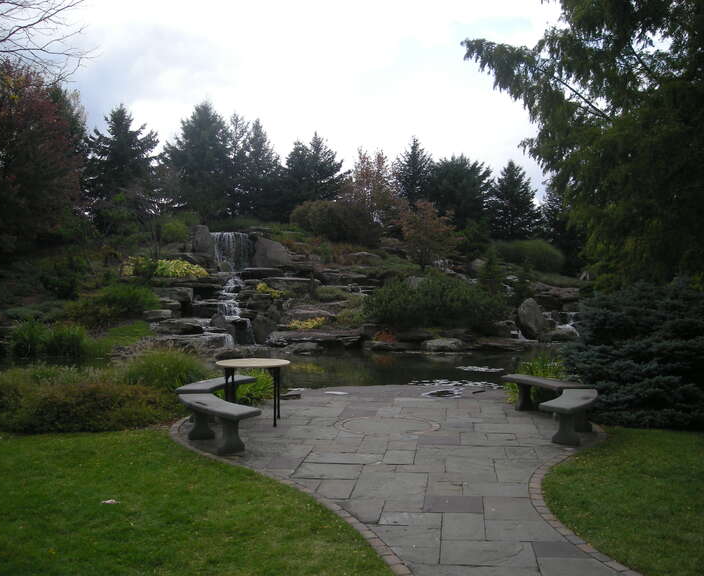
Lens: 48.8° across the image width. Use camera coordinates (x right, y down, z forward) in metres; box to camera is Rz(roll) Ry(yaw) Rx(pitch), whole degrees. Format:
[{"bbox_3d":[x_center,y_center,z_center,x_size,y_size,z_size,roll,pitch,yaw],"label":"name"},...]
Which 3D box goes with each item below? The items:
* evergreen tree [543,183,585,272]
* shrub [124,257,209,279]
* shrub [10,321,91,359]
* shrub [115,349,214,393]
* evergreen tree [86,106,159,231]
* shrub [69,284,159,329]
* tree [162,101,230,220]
[{"bbox_3d":[8.988,-2.444,33.000,1.960,3.910,1.960,0,1,0],"label":"evergreen tree"},{"bbox_3d":[-5.812,-0.608,24.200,2.560,0.750,1.300,0,1,0],"label":"shrub"},{"bbox_3d":[-8.076,1.366,20.800,2.143,0.991,1.500,0,0,0],"label":"shrub"},{"bbox_3d":[-2.690,1.255,11.200,1.360,0.760,1.200,0,0,0],"label":"shrub"},{"bbox_3d":[-12.467,-6.355,42.000,4.003,7.140,3.900,0,0,0],"label":"evergreen tree"},{"bbox_3d":[-6.477,0.500,21.000,2.490,1.190,1.900,0,1,0],"label":"shrub"},{"bbox_3d":[-8.711,-7.087,43.500,3.809,6.835,3.800,0,0,0],"label":"tree"}]

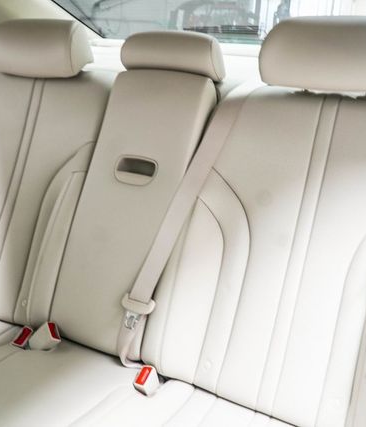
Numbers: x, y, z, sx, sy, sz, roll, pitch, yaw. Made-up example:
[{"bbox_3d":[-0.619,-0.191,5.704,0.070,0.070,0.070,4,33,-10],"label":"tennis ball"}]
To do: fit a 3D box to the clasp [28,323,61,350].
[{"bbox_3d":[-0.306,0.280,1.108,0.025,0.063,0.043,28,26,-52],"label":"clasp"}]

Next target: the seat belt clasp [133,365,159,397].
[{"bbox_3d":[-0.074,0.345,1.016,0.023,0.059,0.041,12,48,26],"label":"seat belt clasp"}]

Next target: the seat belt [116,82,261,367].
[{"bbox_3d":[0.008,0.016,1.006,0.086,0.626,0.061,24,-3,24],"label":"seat belt"}]

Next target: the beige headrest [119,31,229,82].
[{"bbox_3d":[-0.022,-0.347,1.101,0.217,0.096,0.101,10,23,24],"label":"beige headrest"}]

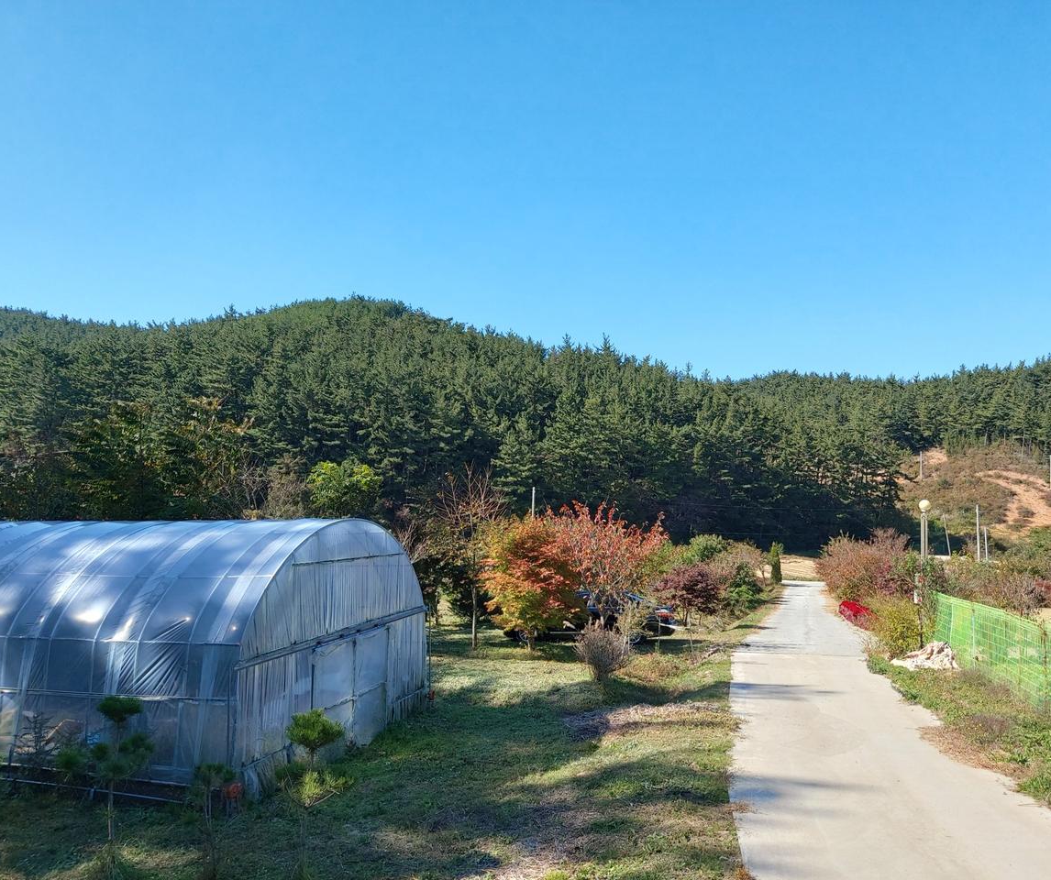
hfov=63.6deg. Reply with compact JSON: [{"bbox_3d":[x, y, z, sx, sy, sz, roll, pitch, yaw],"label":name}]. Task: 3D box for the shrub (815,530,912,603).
[{"bbox_3d":[14.550,5.449,36.500,3.950,3.280,3.750,0,-5,0],"label":"shrub"}]

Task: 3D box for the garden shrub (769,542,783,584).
[{"bbox_3d":[15.918,7.799,54.000,0.930,2.690,0.930,0,-5,0],"label":"garden shrub"}]

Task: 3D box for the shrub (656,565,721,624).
[{"bbox_3d":[5.184,4.936,27.000,2.160,2.020,2.050,0,-5,0],"label":"shrub"}]

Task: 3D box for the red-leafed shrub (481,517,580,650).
[{"bbox_3d":[0.125,3.567,21.000,2.410,3.290,2.290,0,-5,0],"label":"red-leafed shrub"}]

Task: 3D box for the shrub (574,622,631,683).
[{"bbox_3d":[1.508,4.182,16.700,1.120,1.190,1.120,0,-5,0],"label":"shrub"}]

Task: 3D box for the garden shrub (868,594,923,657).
[{"bbox_3d":[8.795,4.447,20.200,1.310,1.530,1.310,0,-5,0],"label":"garden shrub"}]

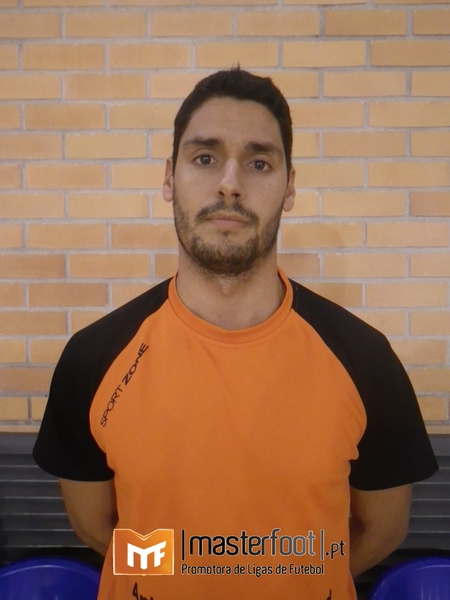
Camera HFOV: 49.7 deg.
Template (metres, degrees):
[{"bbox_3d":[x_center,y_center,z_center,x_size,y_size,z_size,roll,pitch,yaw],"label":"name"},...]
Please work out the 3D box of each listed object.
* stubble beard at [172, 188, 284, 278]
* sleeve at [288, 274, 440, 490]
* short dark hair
[{"bbox_3d":[0.004,-0.091,0.620,0.142,0.115,0.100,5,1,0],"label":"stubble beard"},{"bbox_3d":[0.194,0.124,0.690,0.200,0.285,0.165,0,3,4],"label":"sleeve"},{"bbox_3d":[0.011,-0.238,0.675,0.162,0.160,0.190,5,1,0],"label":"short dark hair"}]

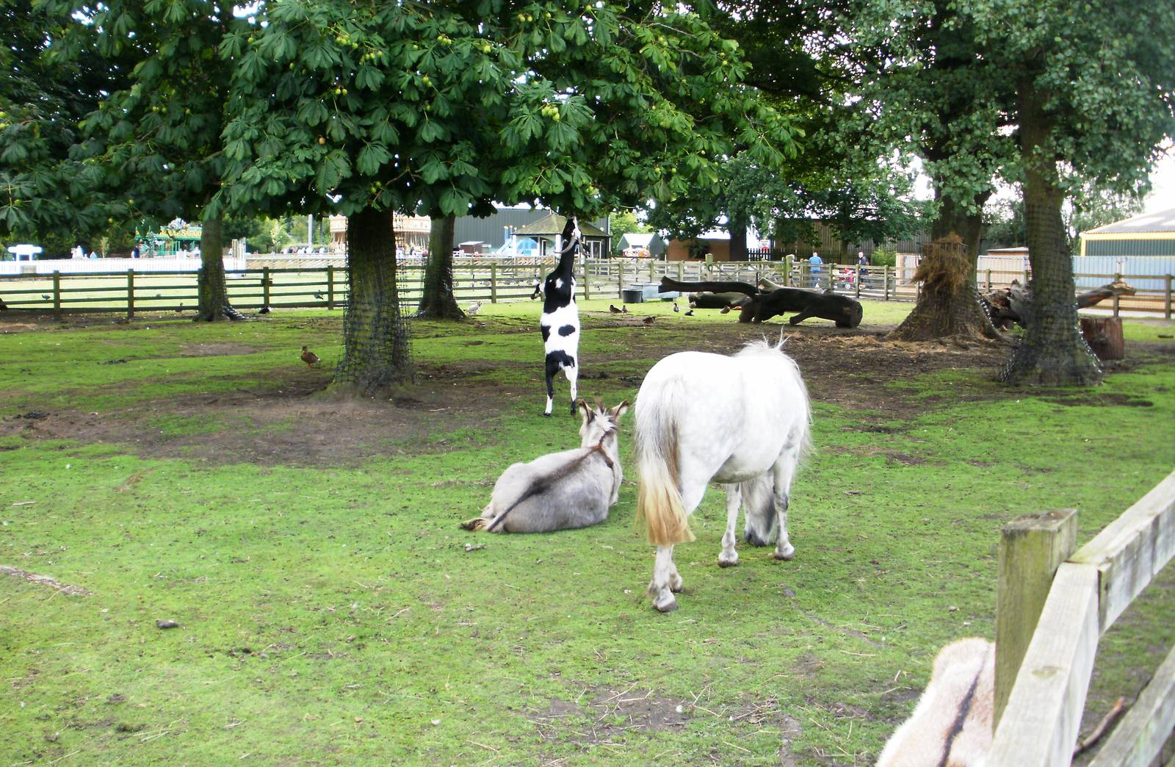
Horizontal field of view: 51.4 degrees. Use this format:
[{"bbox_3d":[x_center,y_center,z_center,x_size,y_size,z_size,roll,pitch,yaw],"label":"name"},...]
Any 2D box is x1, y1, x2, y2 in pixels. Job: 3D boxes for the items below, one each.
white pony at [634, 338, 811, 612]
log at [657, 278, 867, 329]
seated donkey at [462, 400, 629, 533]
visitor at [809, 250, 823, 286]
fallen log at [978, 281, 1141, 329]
[{"bbox_3d":[0.700,0.373,6.144,0.530,1.160,1.480,4,7,32],"label":"white pony"},{"bbox_3d":[3.870,-1.894,27.755,4.500,1.100,1.100,3,7,24],"label":"log"},{"bbox_3d":[-0.180,0.462,7.571,0.640,0.680,1.180,5,8,38],"label":"seated donkey"},{"bbox_3d":[10.350,-5.162,55.566,0.580,1.720,0.380,0,6,0],"label":"visitor"},{"bbox_3d":[10.300,-1.779,26.862,3.300,1.060,1.000,1,6,8],"label":"fallen log"}]

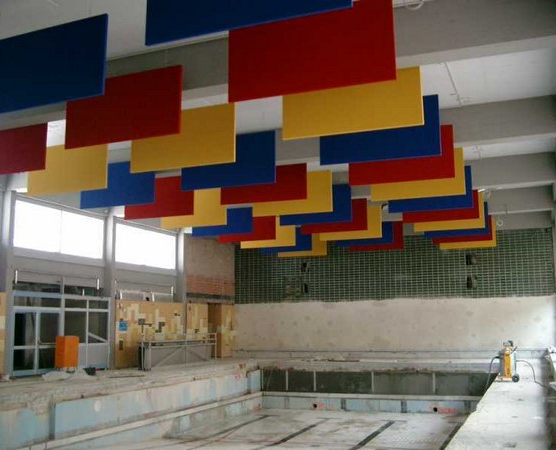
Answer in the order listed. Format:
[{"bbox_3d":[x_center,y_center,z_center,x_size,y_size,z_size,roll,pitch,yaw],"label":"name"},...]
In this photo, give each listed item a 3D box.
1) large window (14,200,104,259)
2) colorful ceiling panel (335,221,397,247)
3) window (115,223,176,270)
[{"bbox_3d":[-7.266,0.259,21.690,0.120,1.520,4.402,-4,-9,22],"label":"large window"},{"bbox_3d":[3.579,0.239,26.663,2.425,1.198,0.050,-4,-9,22],"label":"colorful ceiling panel"},{"bbox_3d":[-5.334,0.955,26.397,0.120,1.520,4.402,-4,-9,22],"label":"window"}]

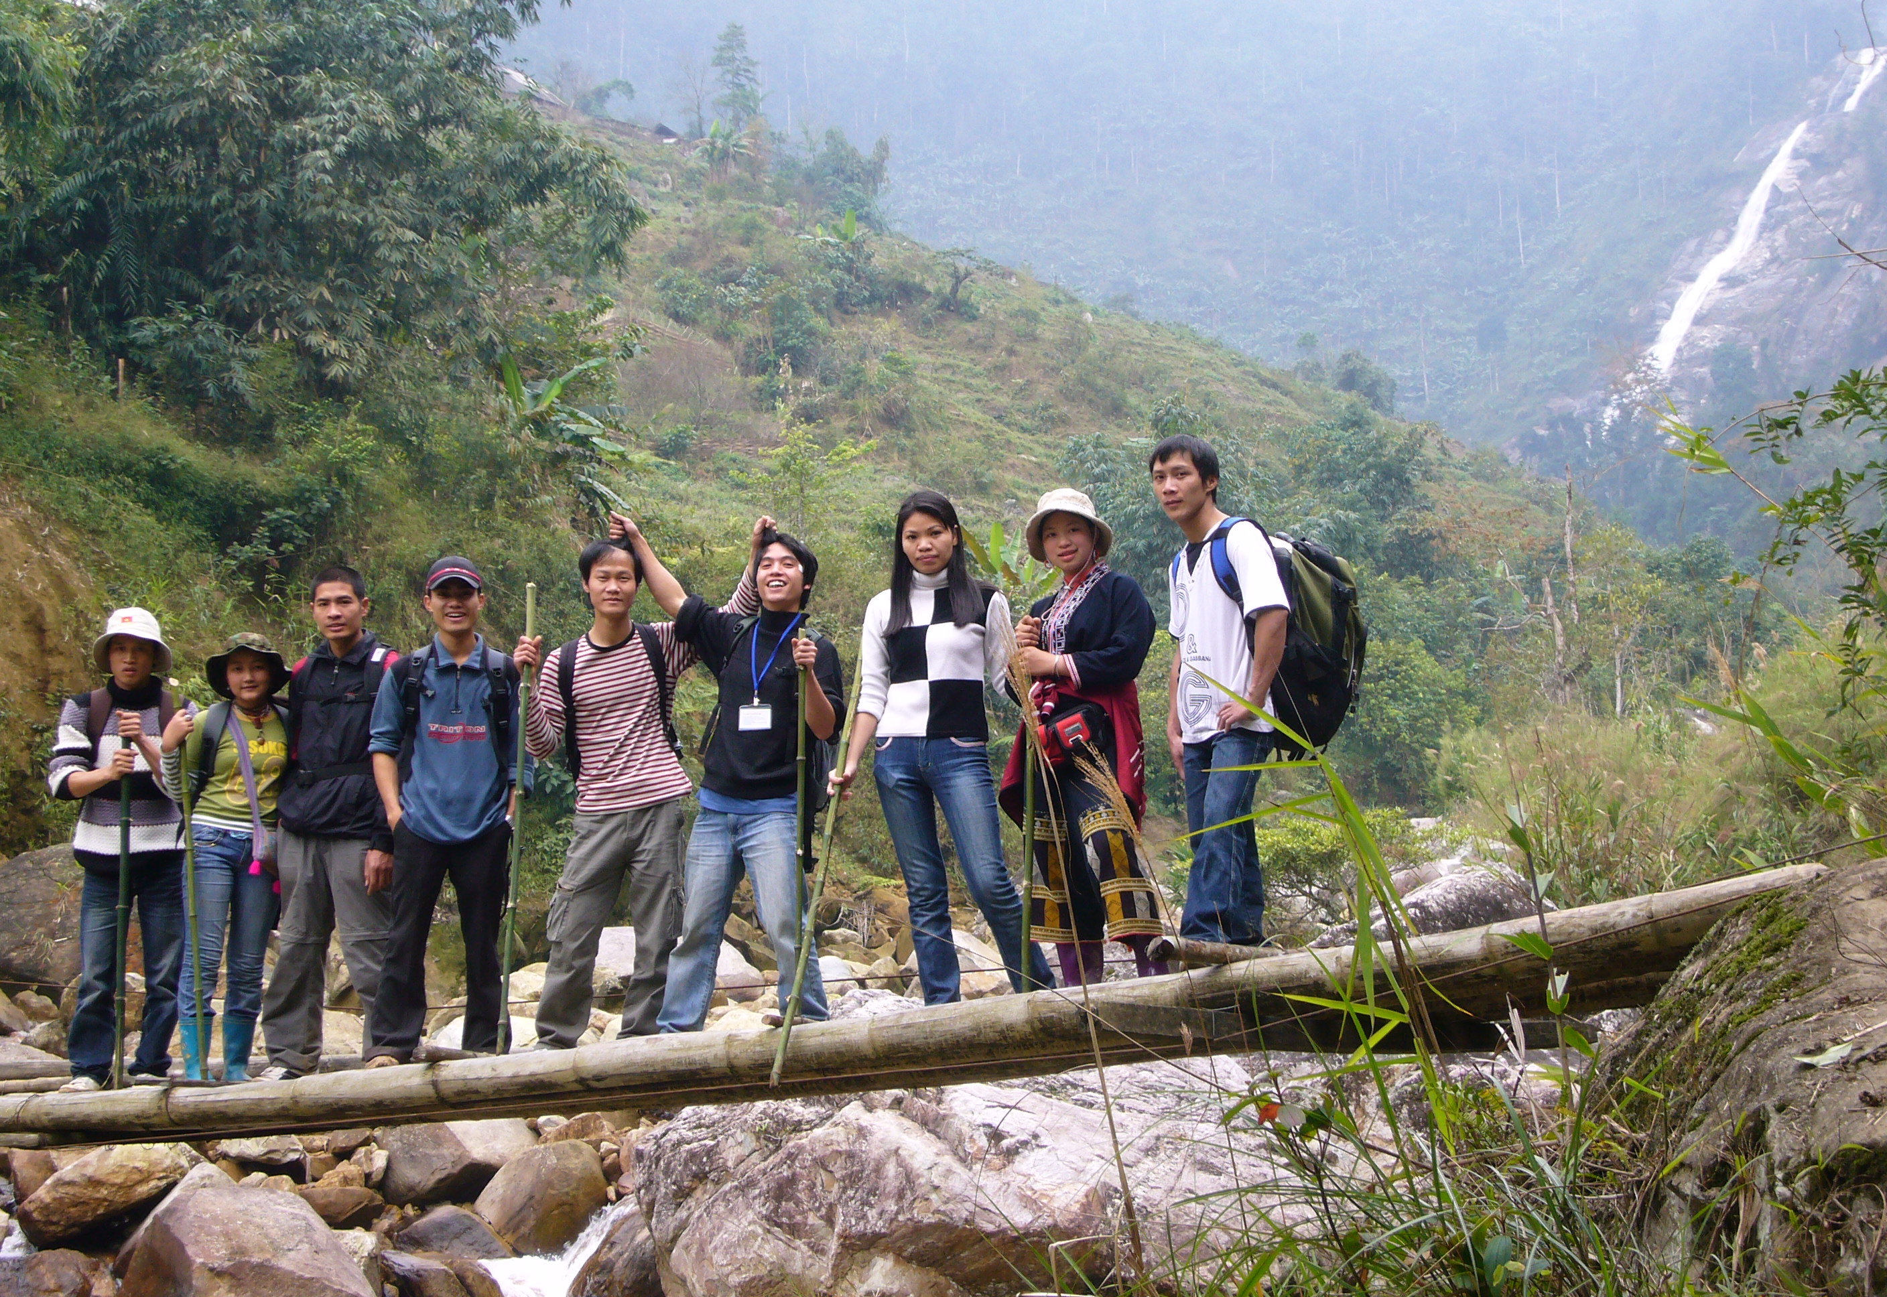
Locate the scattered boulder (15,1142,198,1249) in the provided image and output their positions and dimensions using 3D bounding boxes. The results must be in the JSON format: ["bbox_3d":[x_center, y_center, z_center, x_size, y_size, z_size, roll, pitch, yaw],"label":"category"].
[{"bbox_3d":[-3.094,2.025,12.700,0.670,0.400,0.500,0,1,0],"label":"scattered boulder"}]

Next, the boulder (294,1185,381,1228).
[{"bbox_3d":[-2.326,2.150,13.200,0.330,0.170,0.250,0,1,0],"label":"boulder"}]

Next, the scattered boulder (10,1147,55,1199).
[{"bbox_3d":[-3.417,1.974,12.900,0.210,0.230,0.220,0,1,0],"label":"scattered boulder"}]

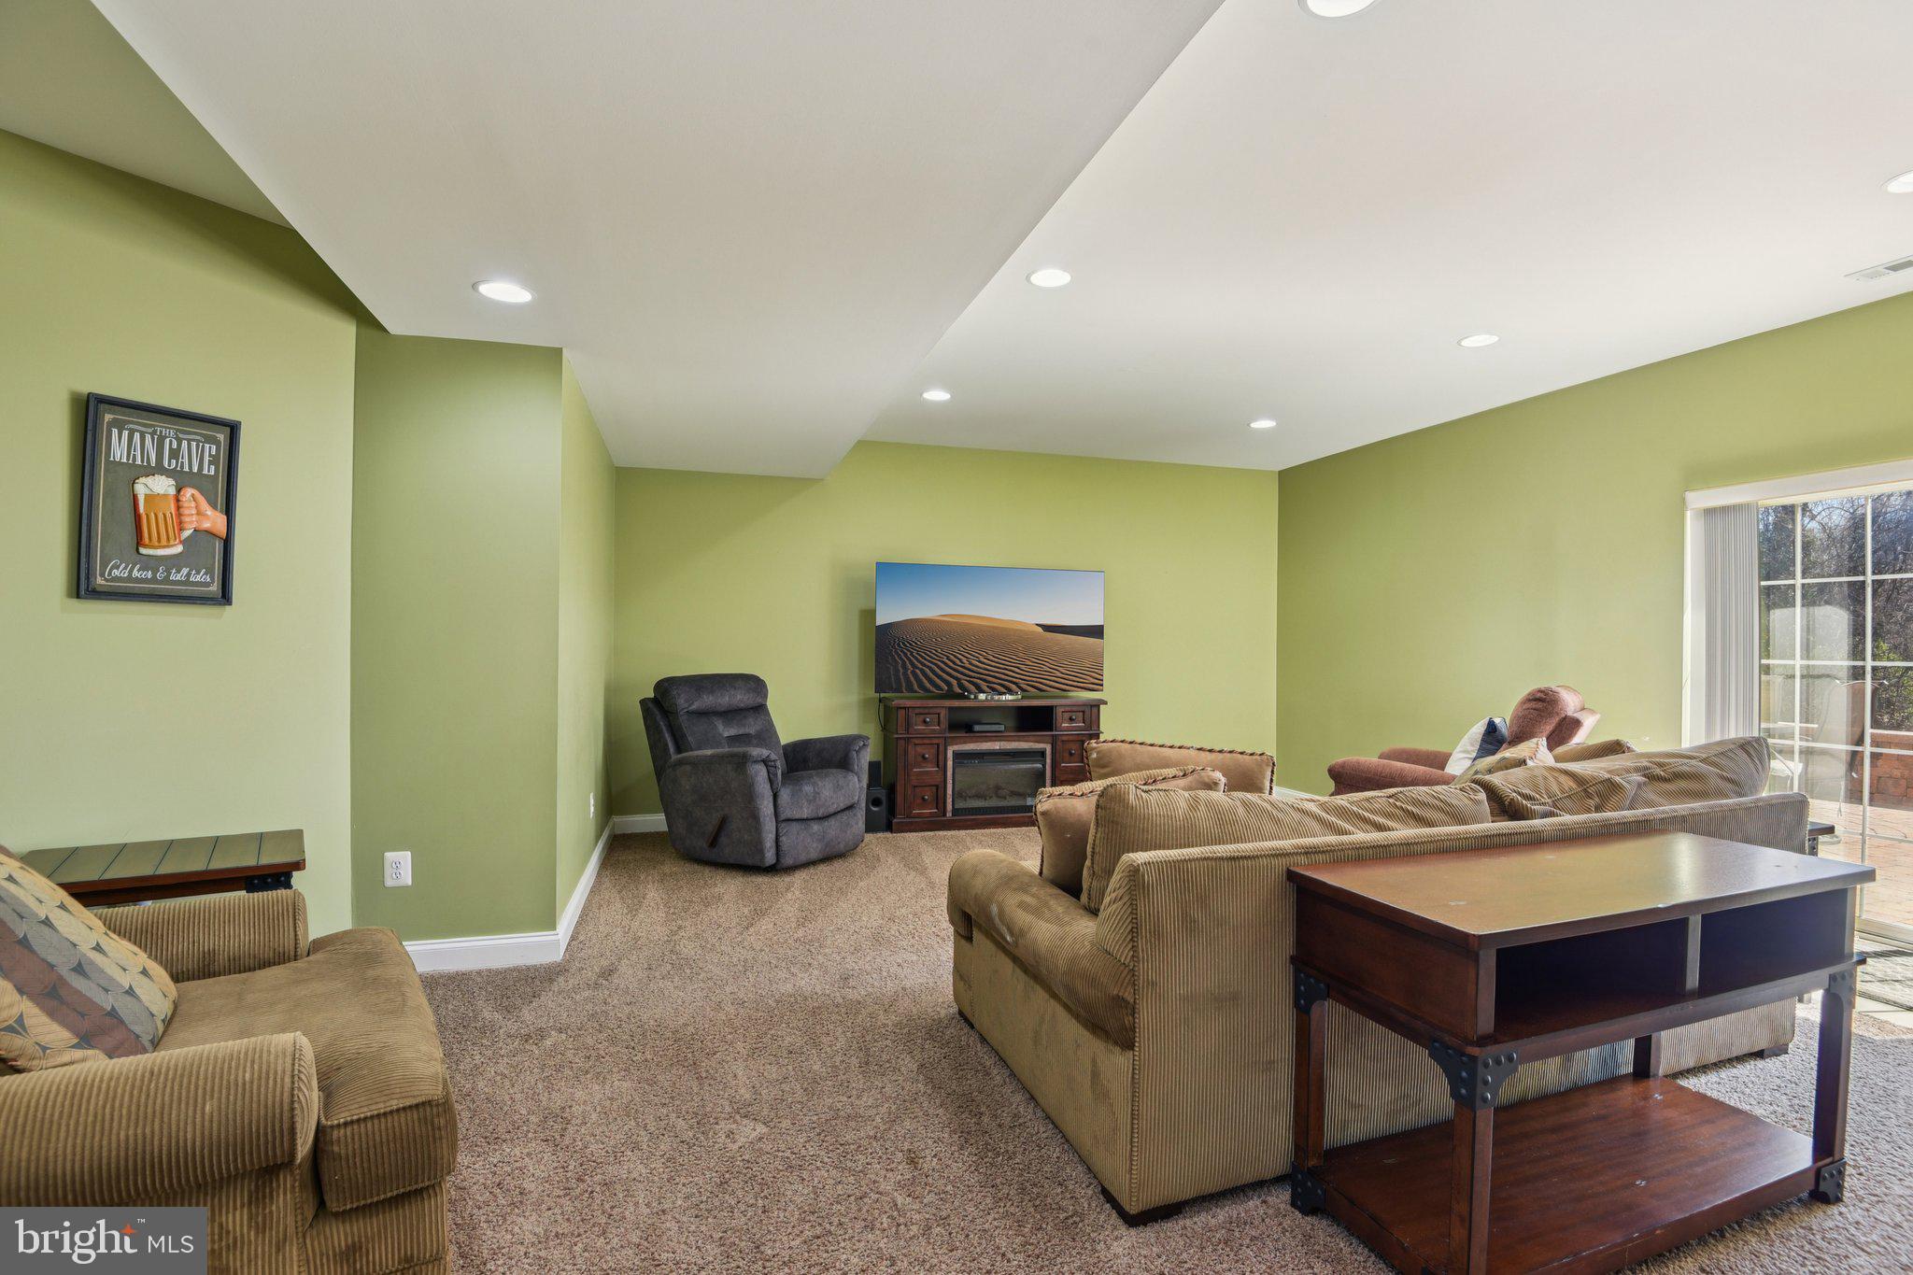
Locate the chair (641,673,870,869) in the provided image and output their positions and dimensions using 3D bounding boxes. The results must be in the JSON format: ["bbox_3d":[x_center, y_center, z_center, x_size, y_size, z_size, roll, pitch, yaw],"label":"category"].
[{"bbox_3d":[-1.181,0.749,5.184,0.960,1.030,0.870,0,0,31],"label":"chair"}]

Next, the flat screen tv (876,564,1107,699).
[{"bbox_3d":[0.268,-0.050,5.917,1.660,0.880,0.080,1,0,-18],"label":"flat screen tv"}]

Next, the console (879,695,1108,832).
[{"bbox_3d":[0.258,0.858,5.942,1.540,0.840,0.430,1,0,-18],"label":"console"}]

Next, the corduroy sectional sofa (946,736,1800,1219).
[{"bbox_3d":[1.313,0.814,2.759,2.440,0.940,1.080,1,0,-20],"label":"corduroy sectional sofa"}]

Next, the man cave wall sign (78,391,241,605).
[{"bbox_3d":[-2.467,-0.411,2.647,0.030,0.607,0.360,0,-1,34],"label":"man cave wall sign"}]

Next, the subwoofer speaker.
[{"bbox_3d":[-0.542,1.035,5.652,0.160,0.470,0.280,1,0,-15],"label":"subwoofer speaker"}]

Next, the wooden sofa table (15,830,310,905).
[{"bbox_3d":[-2.183,0.928,2.349,0.610,0.650,0.460,1,0,-35],"label":"wooden sofa table"}]

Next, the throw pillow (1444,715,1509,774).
[{"bbox_3d":[2.693,0.599,4.420,0.160,0.420,0.430,34,19,32],"label":"throw pillow"}]

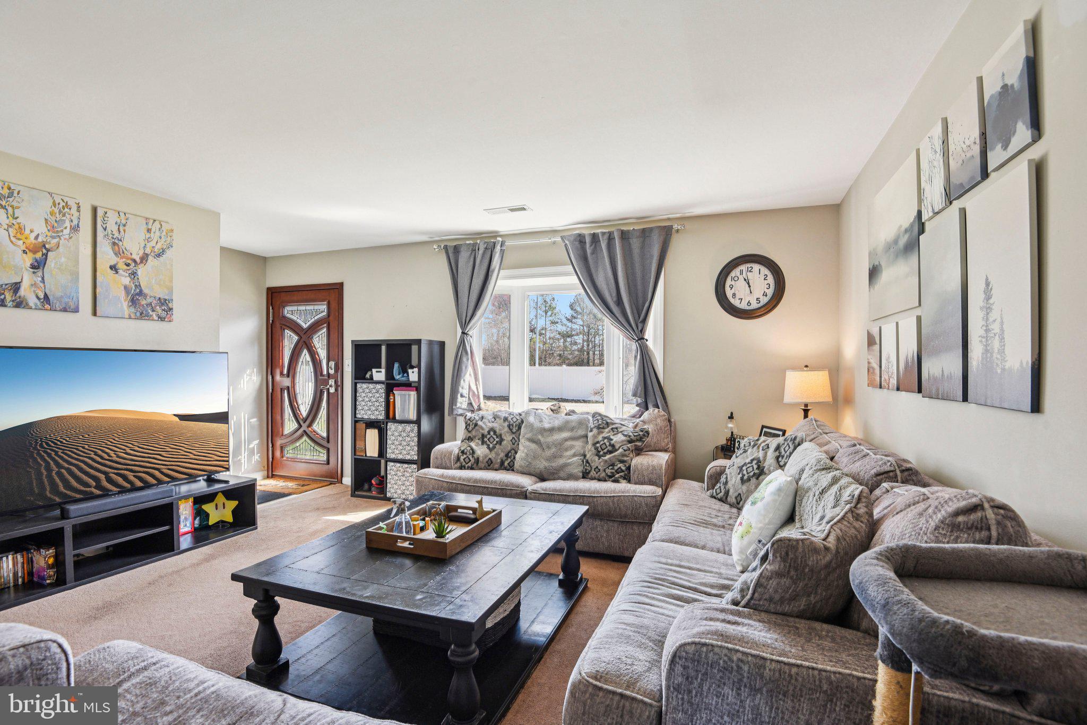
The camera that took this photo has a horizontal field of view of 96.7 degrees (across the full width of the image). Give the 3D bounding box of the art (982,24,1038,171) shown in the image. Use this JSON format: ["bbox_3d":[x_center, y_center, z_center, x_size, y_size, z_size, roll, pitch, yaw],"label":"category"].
[{"bbox_3d":[1.222,-0.683,1.270,0.022,0.310,0.207,1,0,21],"label":"art"}]

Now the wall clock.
[{"bbox_3d":[1.540,-0.565,3.605,0.485,0.492,0.055,1,0,21],"label":"wall clock"}]

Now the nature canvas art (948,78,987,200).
[{"bbox_3d":[1.457,-0.755,1.666,0.019,0.337,0.222,0,-1,21],"label":"nature canvas art"}]

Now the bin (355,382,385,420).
[{"bbox_3d":[-1.540,0.359,4.622,0.325,0.325,0.340,1,0,21],"label":"bin"}]

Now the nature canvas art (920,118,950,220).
[{"bbox_3d":[1.550,-0.753,1.914,0.019,0.337,0.222,0,-1,21],"label":"nature canvas art"}]

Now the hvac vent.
[{"bbox_3d":[-0.267,-1.149,3.664,0.352,0.018,0.142,1,0,21],"label":"hvac vent"}]

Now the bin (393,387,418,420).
[{"bbox_3d":[-1.188,0.379,4.521,0.250,0.310,0.340,0,-1,21],"label":"bin"}]

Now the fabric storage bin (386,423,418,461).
[{"bbox_3d":[-1.210,0.725,4.524,0.325,0.335,0.350,0,-1,21],"label":"fabric storage bin"}]

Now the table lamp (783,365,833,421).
[{"bbox_3d":[1.761,0.307,3.241,0.295,0.575,0.295,1,0,21],"label":"table lamp"}]

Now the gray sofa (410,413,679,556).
[{"bbox_3d":[0.071,0.812,3.650,1.760,0.890,0.990,0,-1,18],"label":"gray sofa"}]

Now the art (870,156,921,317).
[{"bbox_3d":[1.591,-0.523,2.207,0.022,0.610,0.750,1,0,21],"label":"art"}]

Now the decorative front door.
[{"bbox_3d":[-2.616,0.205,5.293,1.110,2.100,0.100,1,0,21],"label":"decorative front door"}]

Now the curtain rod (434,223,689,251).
[{"bbox_3d":[0.033,-1.060,4.159,2.285,0.075,0.100,1,0,21],"label":"curtain rod"}]

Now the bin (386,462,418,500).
[{"bbox_3d":[-1.211,1.074,4.519,0.325,0.335,0.350,0,-1,21],"label":"bin"}]

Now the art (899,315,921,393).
[{"bbox_3d":[1.646,-0.029,2.166,0.019,0.330,0.222,0,-1,21],"label":"art"}]

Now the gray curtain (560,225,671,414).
[{"bbox_3d":[0.594,-0.317,4.054,0.950,1.585,0.140,0,-1,19],"label":"gray curtain"}]

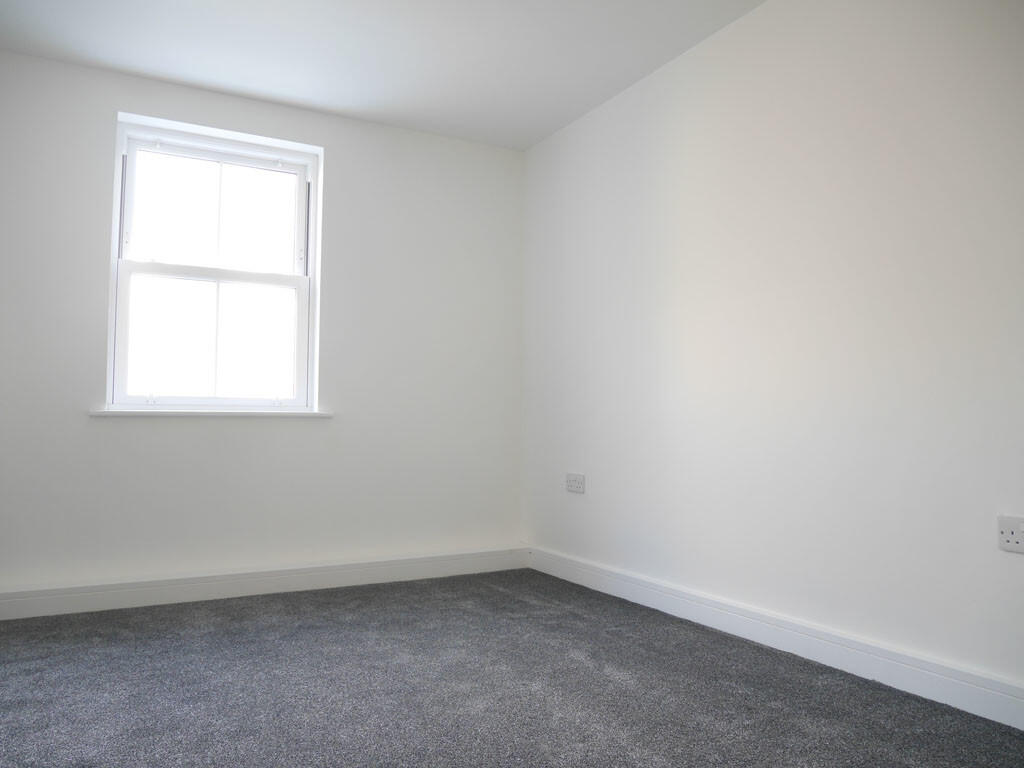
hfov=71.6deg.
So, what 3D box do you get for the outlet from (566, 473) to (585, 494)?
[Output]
[{"bbox_3d":[0.309,0.487,3.473,0.012,0.086,0.146,2,-4,-28],"label":"outlet"}]

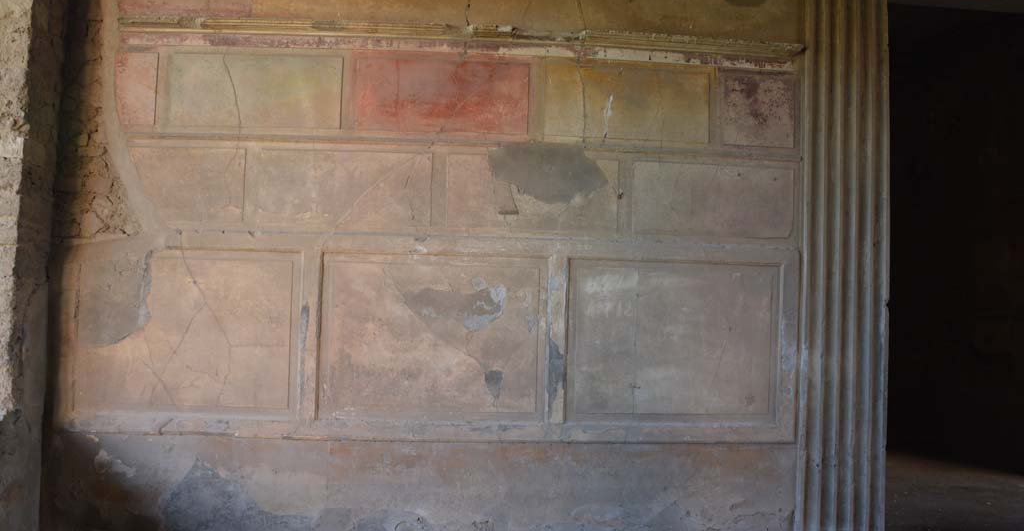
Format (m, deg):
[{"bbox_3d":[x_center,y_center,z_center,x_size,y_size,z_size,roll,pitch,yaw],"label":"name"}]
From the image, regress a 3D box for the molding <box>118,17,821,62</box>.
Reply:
[{"bbox_3d":[-0.243,-1.293,4.413,3.878,0.085,0.100,1,-1,-3],"label":"molding"}]

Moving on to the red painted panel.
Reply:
[{"bbox_3d":[-0.403,-0.986,4.450,1.003,0.446,0.040,1,-1,-3],"label":"red painted panel"}]

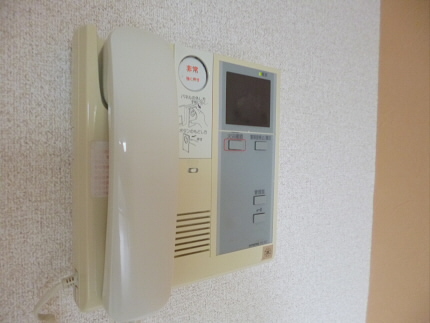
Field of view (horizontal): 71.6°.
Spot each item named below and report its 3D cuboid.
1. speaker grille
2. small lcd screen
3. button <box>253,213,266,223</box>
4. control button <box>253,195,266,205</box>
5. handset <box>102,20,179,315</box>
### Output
[{"bbox_3d":[-0.021,0.067,0.276,0.037,0.040,0.004,0,2,-33],"label":"speaker grille"},{"bbox_3d":[0.035,-0.062,0.308,0.059,0.051,0.005,0,2,-33],"label":"small lcd screen"},{"bbox_3d":[0.048,0.061,0.320,0.016,0.010,0.003,0,2,-33],"label":"button"},{"bbox_3d":[0.048,0.042,0.320,0.016,0.010,0.003,0,2,-33],"label":"control button"},{"bbox_3d":[-0.060,0.008,0.236,0.051,0.211,0.046,0,2,-33],"label":"handset"}]

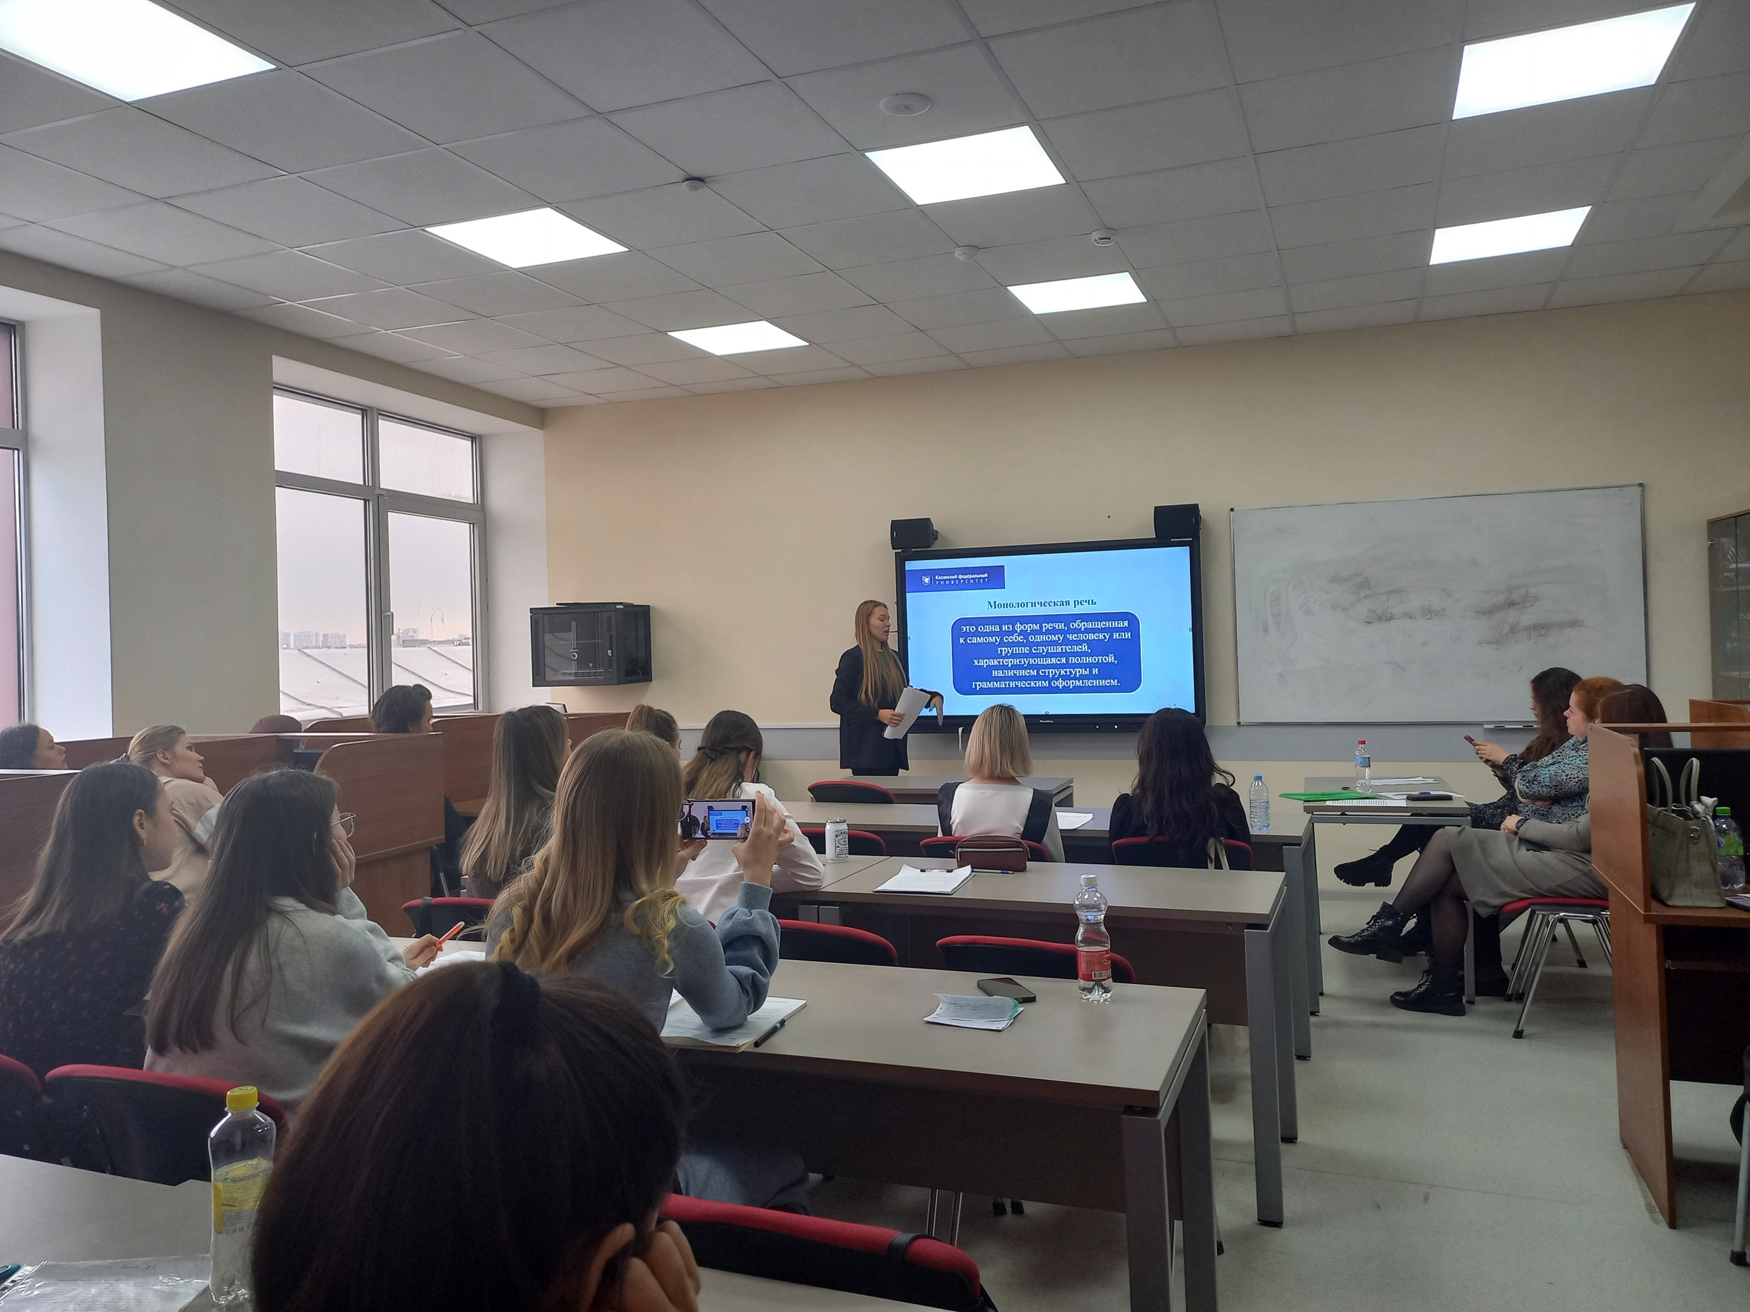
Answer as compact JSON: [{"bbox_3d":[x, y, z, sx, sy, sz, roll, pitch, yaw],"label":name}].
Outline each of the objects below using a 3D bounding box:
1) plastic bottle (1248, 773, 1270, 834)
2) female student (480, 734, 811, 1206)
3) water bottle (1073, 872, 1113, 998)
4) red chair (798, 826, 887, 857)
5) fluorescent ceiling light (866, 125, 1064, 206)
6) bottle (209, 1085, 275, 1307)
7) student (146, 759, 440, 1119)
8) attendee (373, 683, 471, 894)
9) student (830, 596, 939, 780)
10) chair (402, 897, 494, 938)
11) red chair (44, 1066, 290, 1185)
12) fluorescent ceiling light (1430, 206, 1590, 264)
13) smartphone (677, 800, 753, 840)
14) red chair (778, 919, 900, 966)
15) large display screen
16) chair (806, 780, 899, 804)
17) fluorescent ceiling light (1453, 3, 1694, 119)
[{"bbox_3d":[1.363,0.520,4.487,0.068,0.205,0.068,-2,0,21],"label":"plastic bottle"},{"bbox_3d":[-0.360,0.784,2.087,0.500,1.310,0.750,-2,0,18],"label":"female student"},{"bbox_3d":[0.417,0.535,2.423,0.066,0.234,0.066,-2,0,21],"label":"water bottle"},{"bbox_3d":[-0.073,1.004,4.716,0.520,0.820,0.560,-2,0,21],"label":"red chair"},{"bbox_3d":[0.328,-1.706,4.329,0.590,0.050,0.590,-2,0,21],"label":"fluorescent ceiling light"},{"bbox_3d":[-0.689,0.577,1.371,0.066,0.224,0.066,-2,0,21],"label":"bottle"},{"bbox_3d":[-0.936,0.819,2.323,0.520,1.260,0.800,-2,1,30],"label":"student"},{"bbox_3d":[-1.868,0.780,5.282,0.500,1.340,0.750,-1,1,44],"label":"attendee"},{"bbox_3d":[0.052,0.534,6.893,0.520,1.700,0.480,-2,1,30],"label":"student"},{"bbox_3d":[-0.915,1.031,3.409,0.500,0.820,0.550,-2,0,22],"label":"chair"},{"bbox_3d":[-0.950,1.043,2.110,0.500,0.820,0.550,-2,0,22],"label":"red chair"},{"bbox_3d":[2.658,-1.783,5.351,0.590,0.050,0.590,-2,0,21],"label":"fluorescent ceiling light"},{"bbox_3d":[-0.300,0.304,2.340,0.160,0.075,0.009,0,5,8],"label":"smartphone"},{"bbox_3d":[-0.055,1.016,3.131,0.480,0.810,0.550,-2,0,21],"label":"red chair"},{"bbox_3d":[0.999,-0.103,7.383,1.764,1.086,0.090,-2,0,18],"label":"large display screen"},{"bbox_3d":[-0.017,0.994,6.122,0.520,0.820,0.560,-2,0,21],"label":"chair"},{"bbox_3d":[1.970,-1.700,3.628,0.600,0.050,0.600,-2,0,22],"label":"fluorescent ceiling light"}]

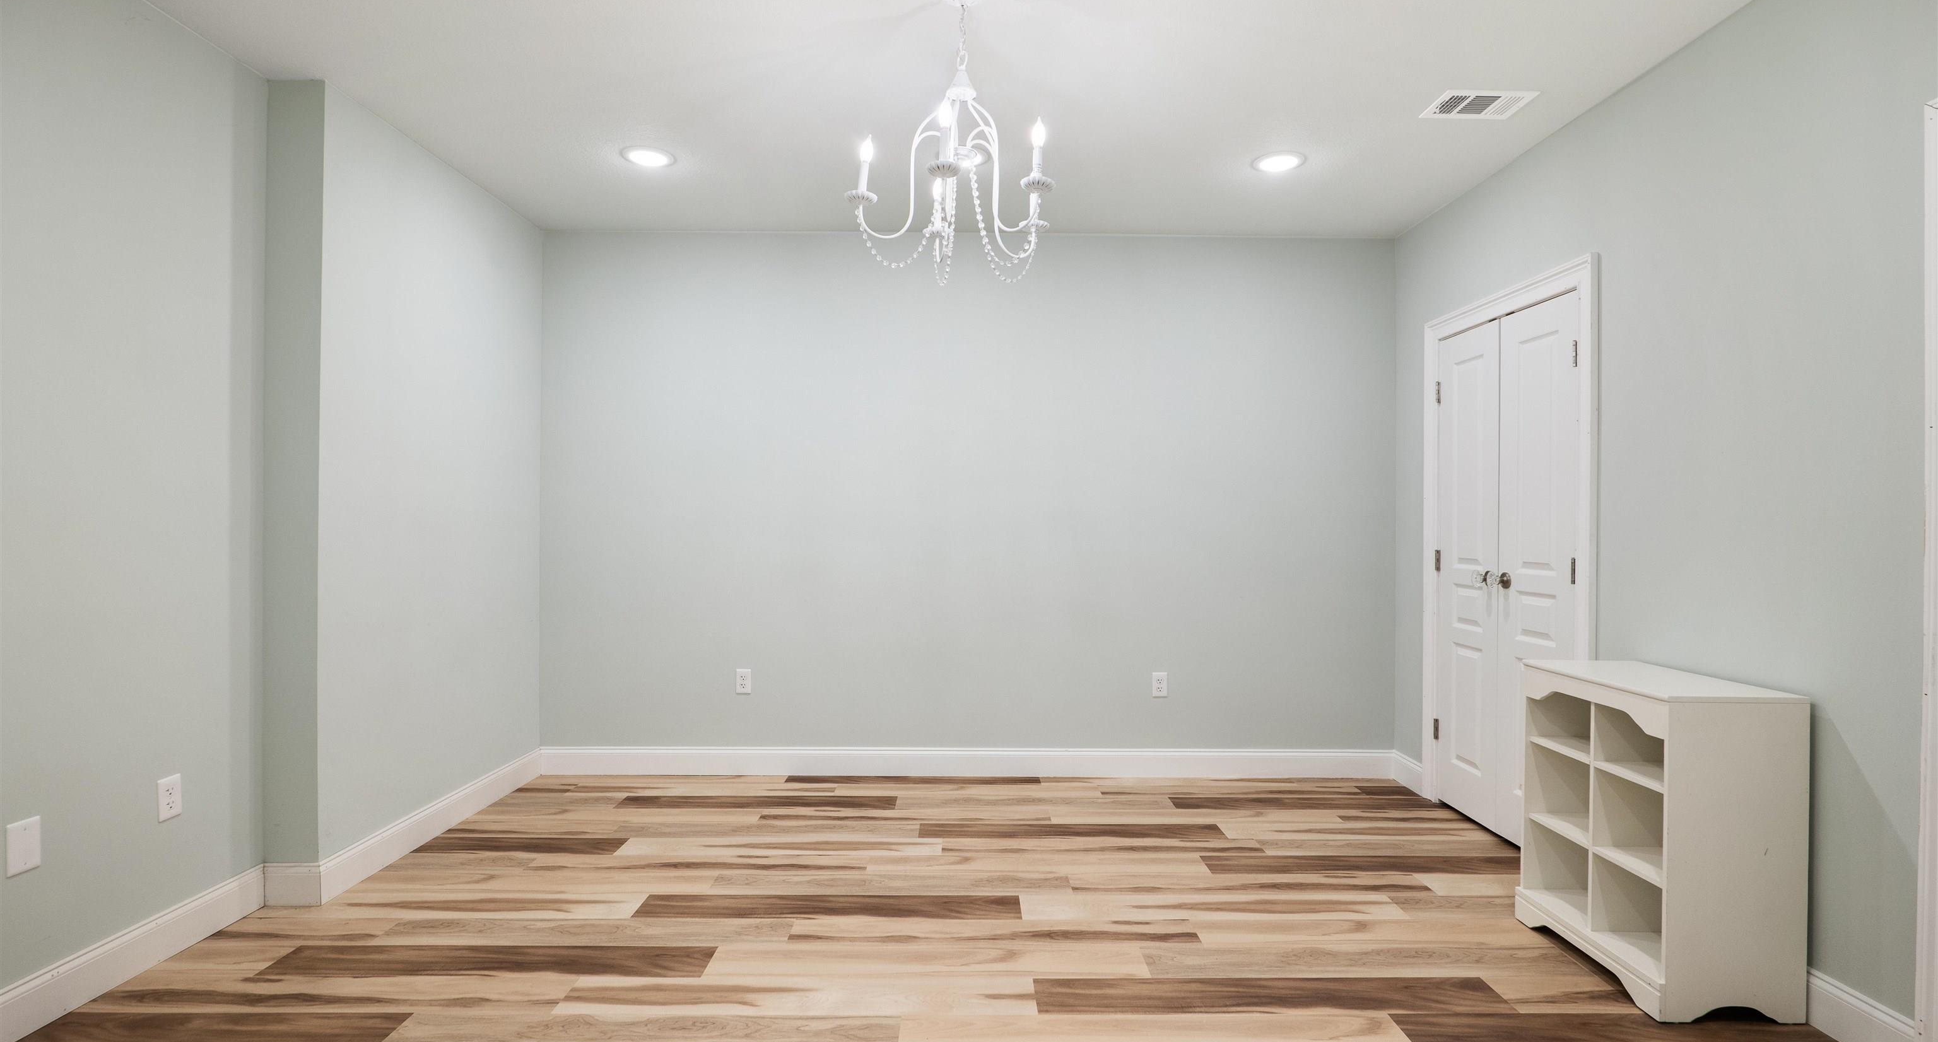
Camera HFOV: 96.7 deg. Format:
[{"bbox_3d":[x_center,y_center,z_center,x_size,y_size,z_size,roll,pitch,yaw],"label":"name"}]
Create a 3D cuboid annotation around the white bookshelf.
[{"bbox_3d":[1.879,0.834,2.399,0.365,0.804,0.561,0,0,0],"label":"white bookshelf"}]

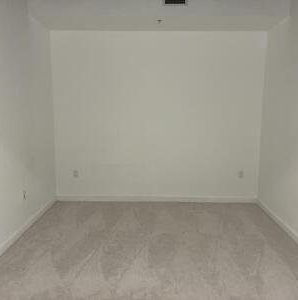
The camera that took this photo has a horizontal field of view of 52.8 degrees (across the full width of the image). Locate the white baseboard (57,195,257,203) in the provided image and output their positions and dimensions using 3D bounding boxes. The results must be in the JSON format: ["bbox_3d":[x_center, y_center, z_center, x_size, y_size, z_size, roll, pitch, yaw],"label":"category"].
[{"bbox_3d":[0.107,0.722,4.490,2.993,0.103,0.018,1,8,1],"label":"white baseboard"}]

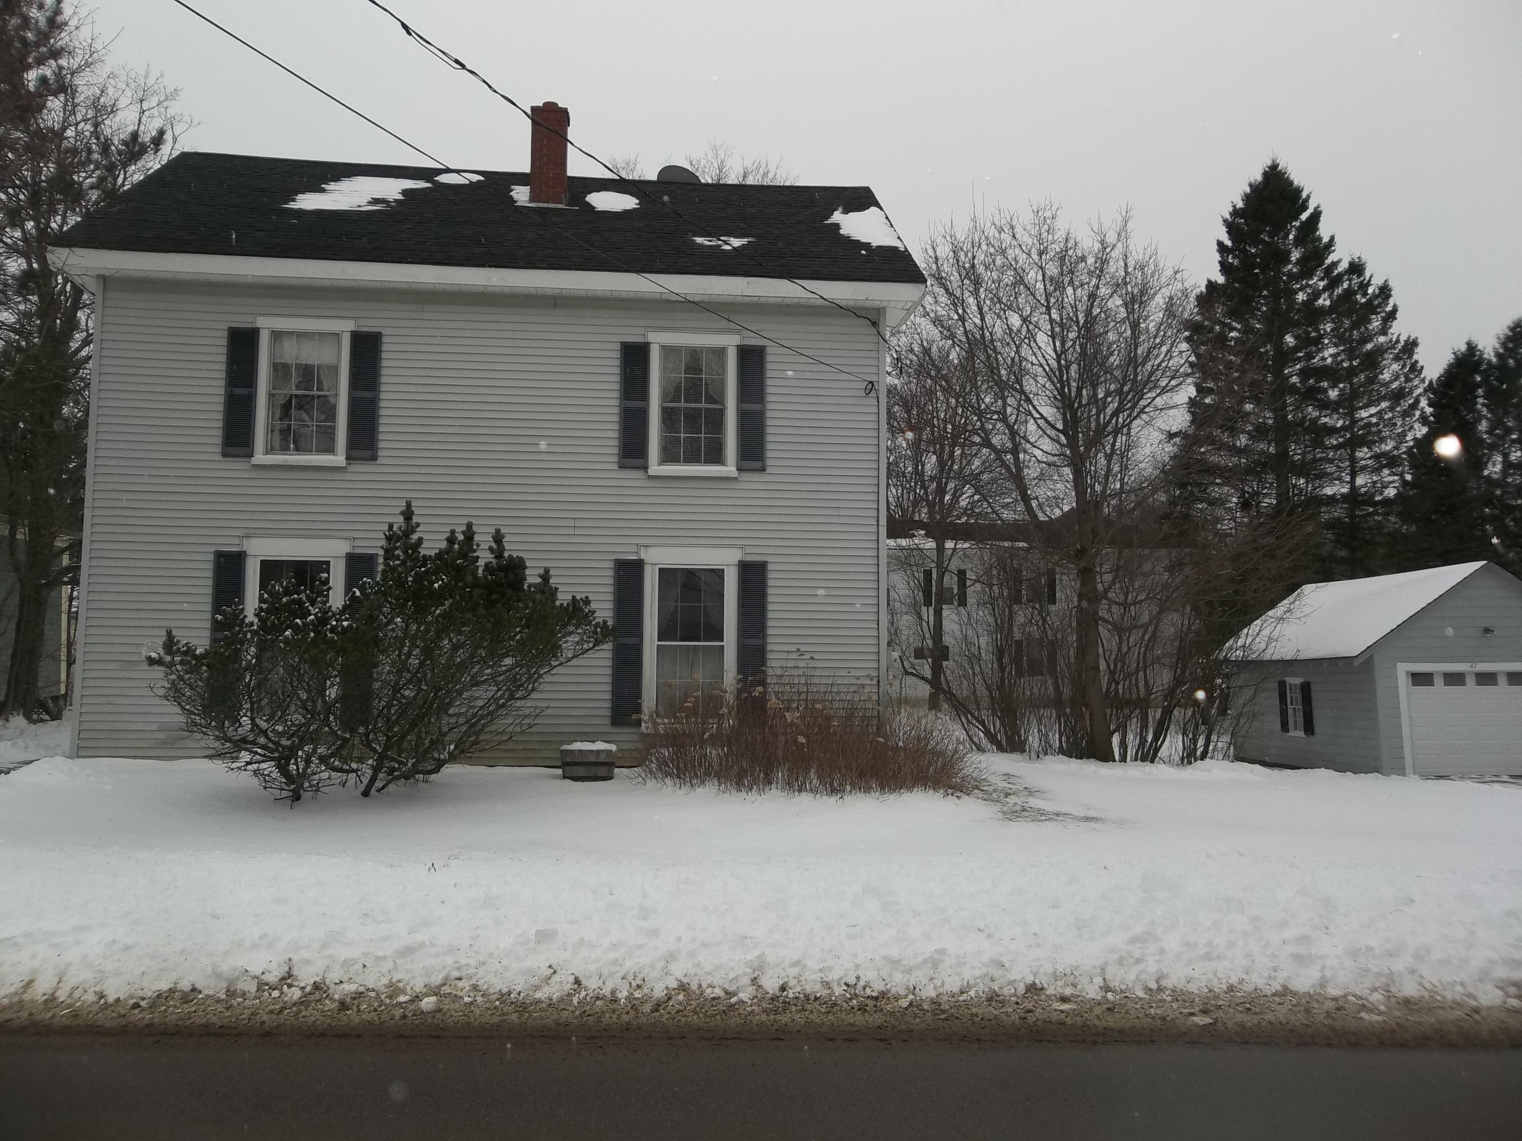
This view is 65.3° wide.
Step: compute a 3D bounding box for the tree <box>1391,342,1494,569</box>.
[{"bbox_3d":[26.300,-1.500,45.500,5.200,14.500,5.200,1,-5,-5],"label":"tree"}]

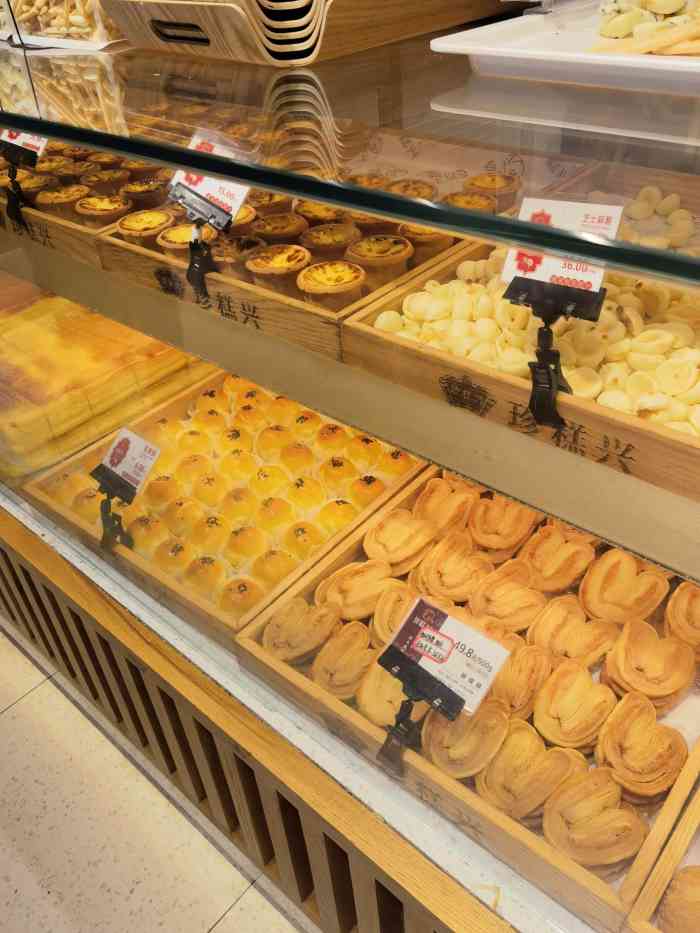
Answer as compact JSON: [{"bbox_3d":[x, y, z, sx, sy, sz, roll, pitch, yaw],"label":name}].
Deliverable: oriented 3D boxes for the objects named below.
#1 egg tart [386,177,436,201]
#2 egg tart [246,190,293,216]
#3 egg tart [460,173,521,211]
[{"bbox_3d":[0.080,-0.338,0.944,0.072,0.031,0.072,26,47,33],"label":"egg tart"},{"bbox_3d":[-0.112,-0.348,0.976,0.072,0.031,0.072,-3,38,2],"label":"egg tart"},{"bbox_3d":[0.183,-0.346,0.944,0.072,0.031,0.072,-3,38,2],"label":"egg tart"}]

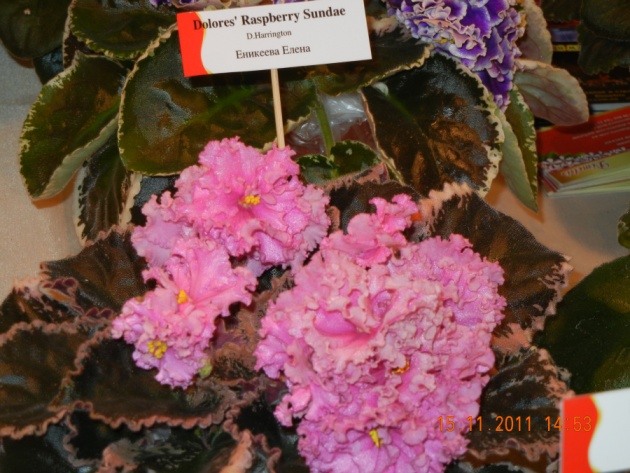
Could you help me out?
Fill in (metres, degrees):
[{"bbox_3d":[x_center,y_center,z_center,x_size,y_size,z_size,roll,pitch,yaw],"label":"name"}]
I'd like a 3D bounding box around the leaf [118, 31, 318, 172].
[{"bbox_3d":[-0.048,-0.067,1.060,0.098,0.020,0.064,-21,65,0],"label":"leaf"}]

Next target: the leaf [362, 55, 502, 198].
[{"bbox_3d":[0.058,-0.055,1.050,0.061,0.020,0.075,-26,74,-18],"label":"leaf"}]

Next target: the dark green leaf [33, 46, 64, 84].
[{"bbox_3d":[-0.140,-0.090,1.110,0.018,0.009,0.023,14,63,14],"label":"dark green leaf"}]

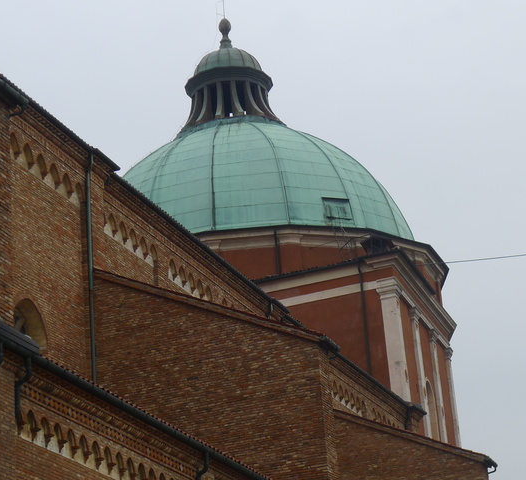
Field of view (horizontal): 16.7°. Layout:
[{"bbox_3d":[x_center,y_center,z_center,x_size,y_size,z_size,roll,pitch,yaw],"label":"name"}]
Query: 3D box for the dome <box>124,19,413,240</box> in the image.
[{"bbox_3d":[-1.468,-4.401,93.410,18.800,15.800,18.800,-12,-22,18],"label":"dome"}]

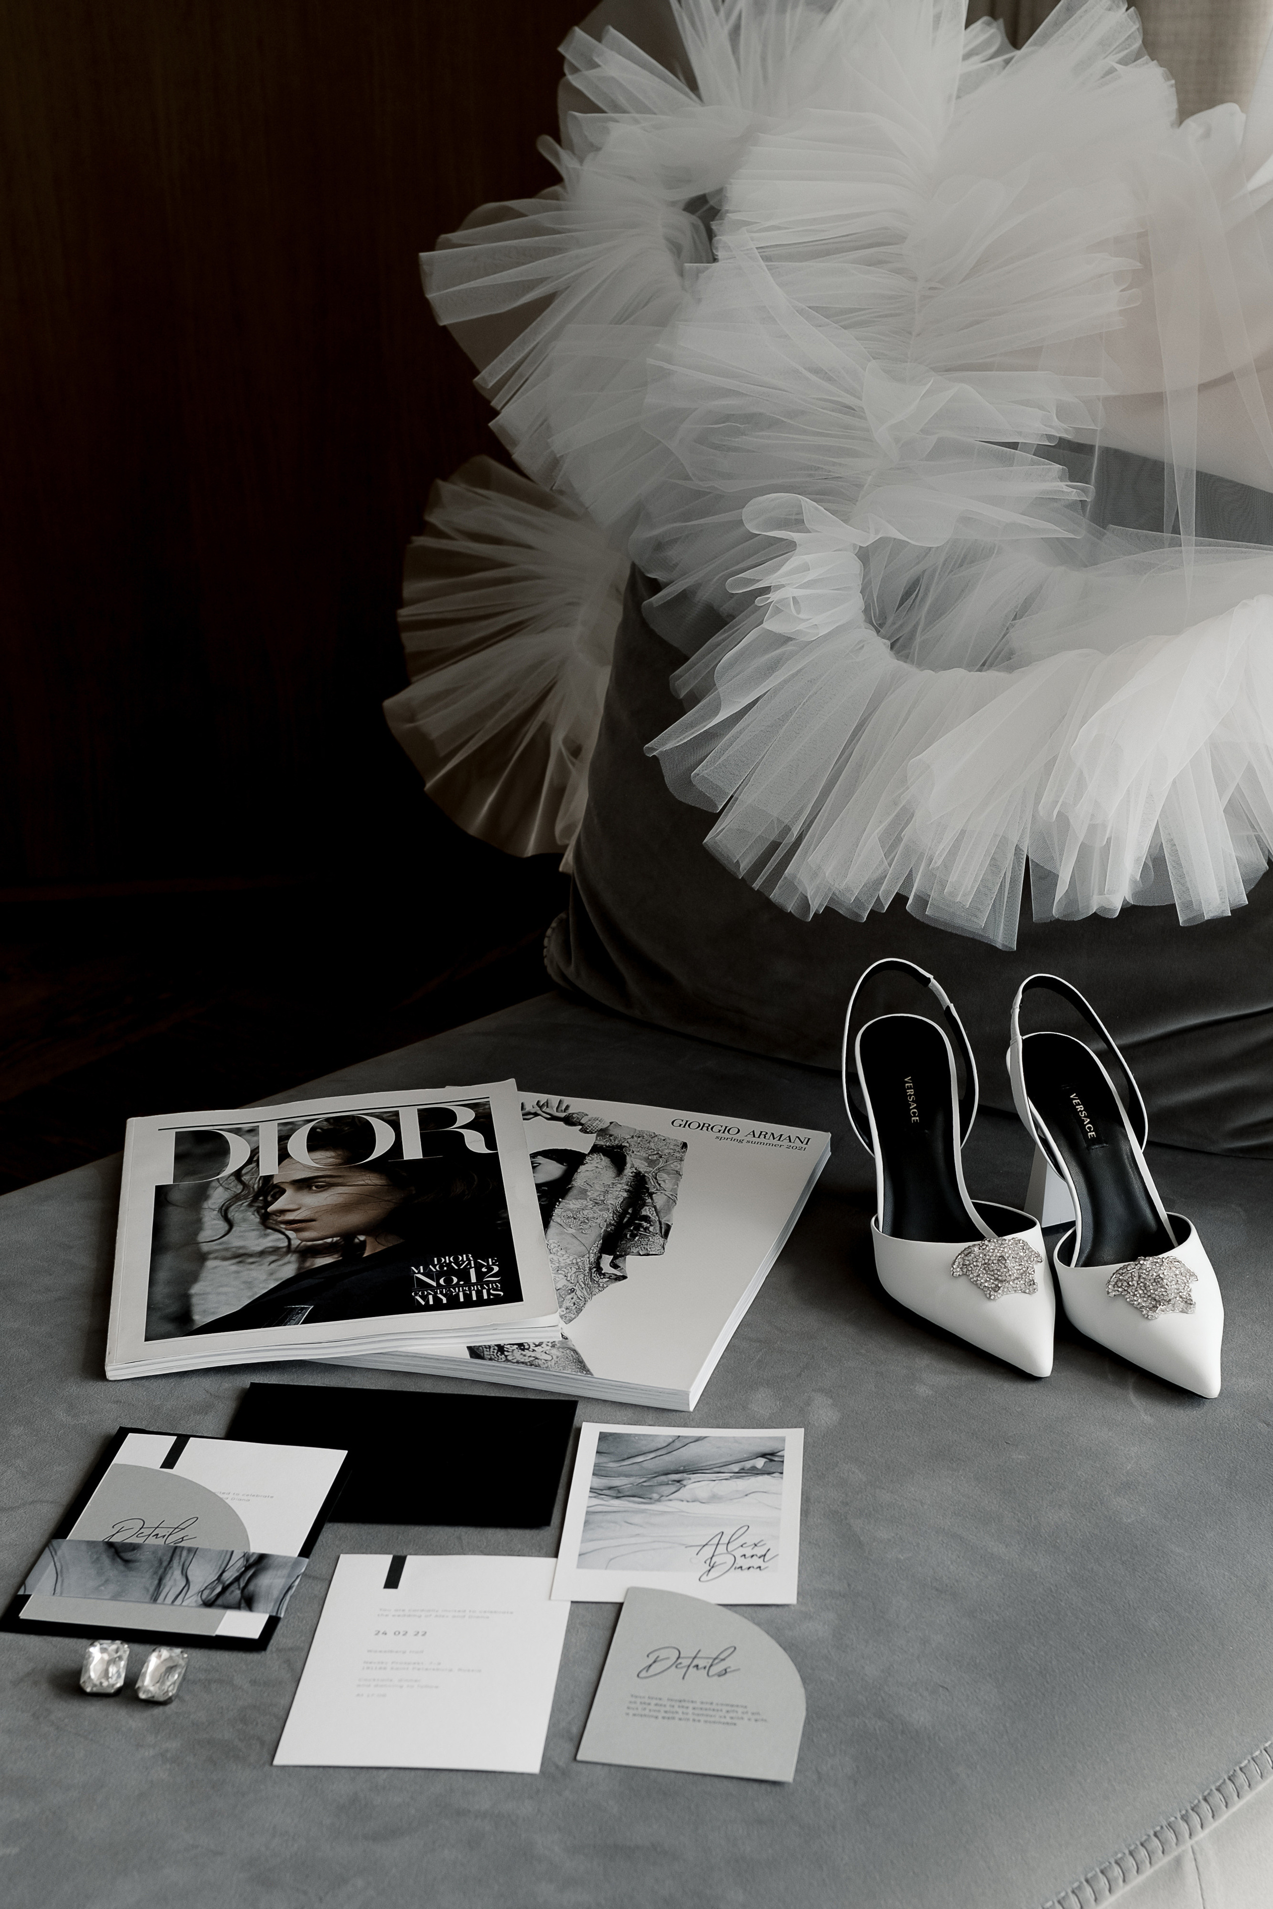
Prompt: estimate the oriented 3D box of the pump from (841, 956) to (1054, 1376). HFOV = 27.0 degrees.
[{"bbox_3d":[0.167,0.113,1.447,0.082,0.140,0.240,-7,26,-10],"label":"pump"}]

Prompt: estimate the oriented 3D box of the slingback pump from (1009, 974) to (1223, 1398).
[{"bbox_3d":[0.250,0.121,1.421,0.082,0.140,0.236,-8,26,-12],"label":"slingback pump"}]

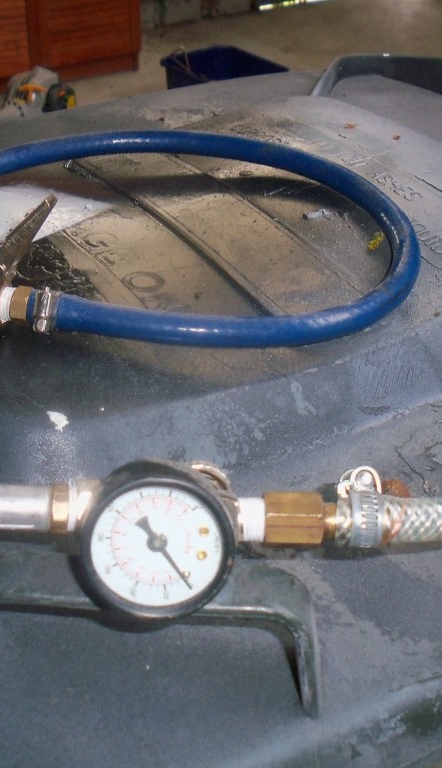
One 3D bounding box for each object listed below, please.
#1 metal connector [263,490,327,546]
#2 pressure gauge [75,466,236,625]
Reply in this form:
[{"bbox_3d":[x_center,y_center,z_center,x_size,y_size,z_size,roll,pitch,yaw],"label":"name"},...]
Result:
[{"bbox_3d":[0.023,0.043,0.358,0.020,0.018,0.018,2,32,-2],"label":"metal connector"},{"bbox_3d":[-0.019,0.044,0.336,0.043,0.043,0.030,3,9,-3],"label":"pressure gauge"}]

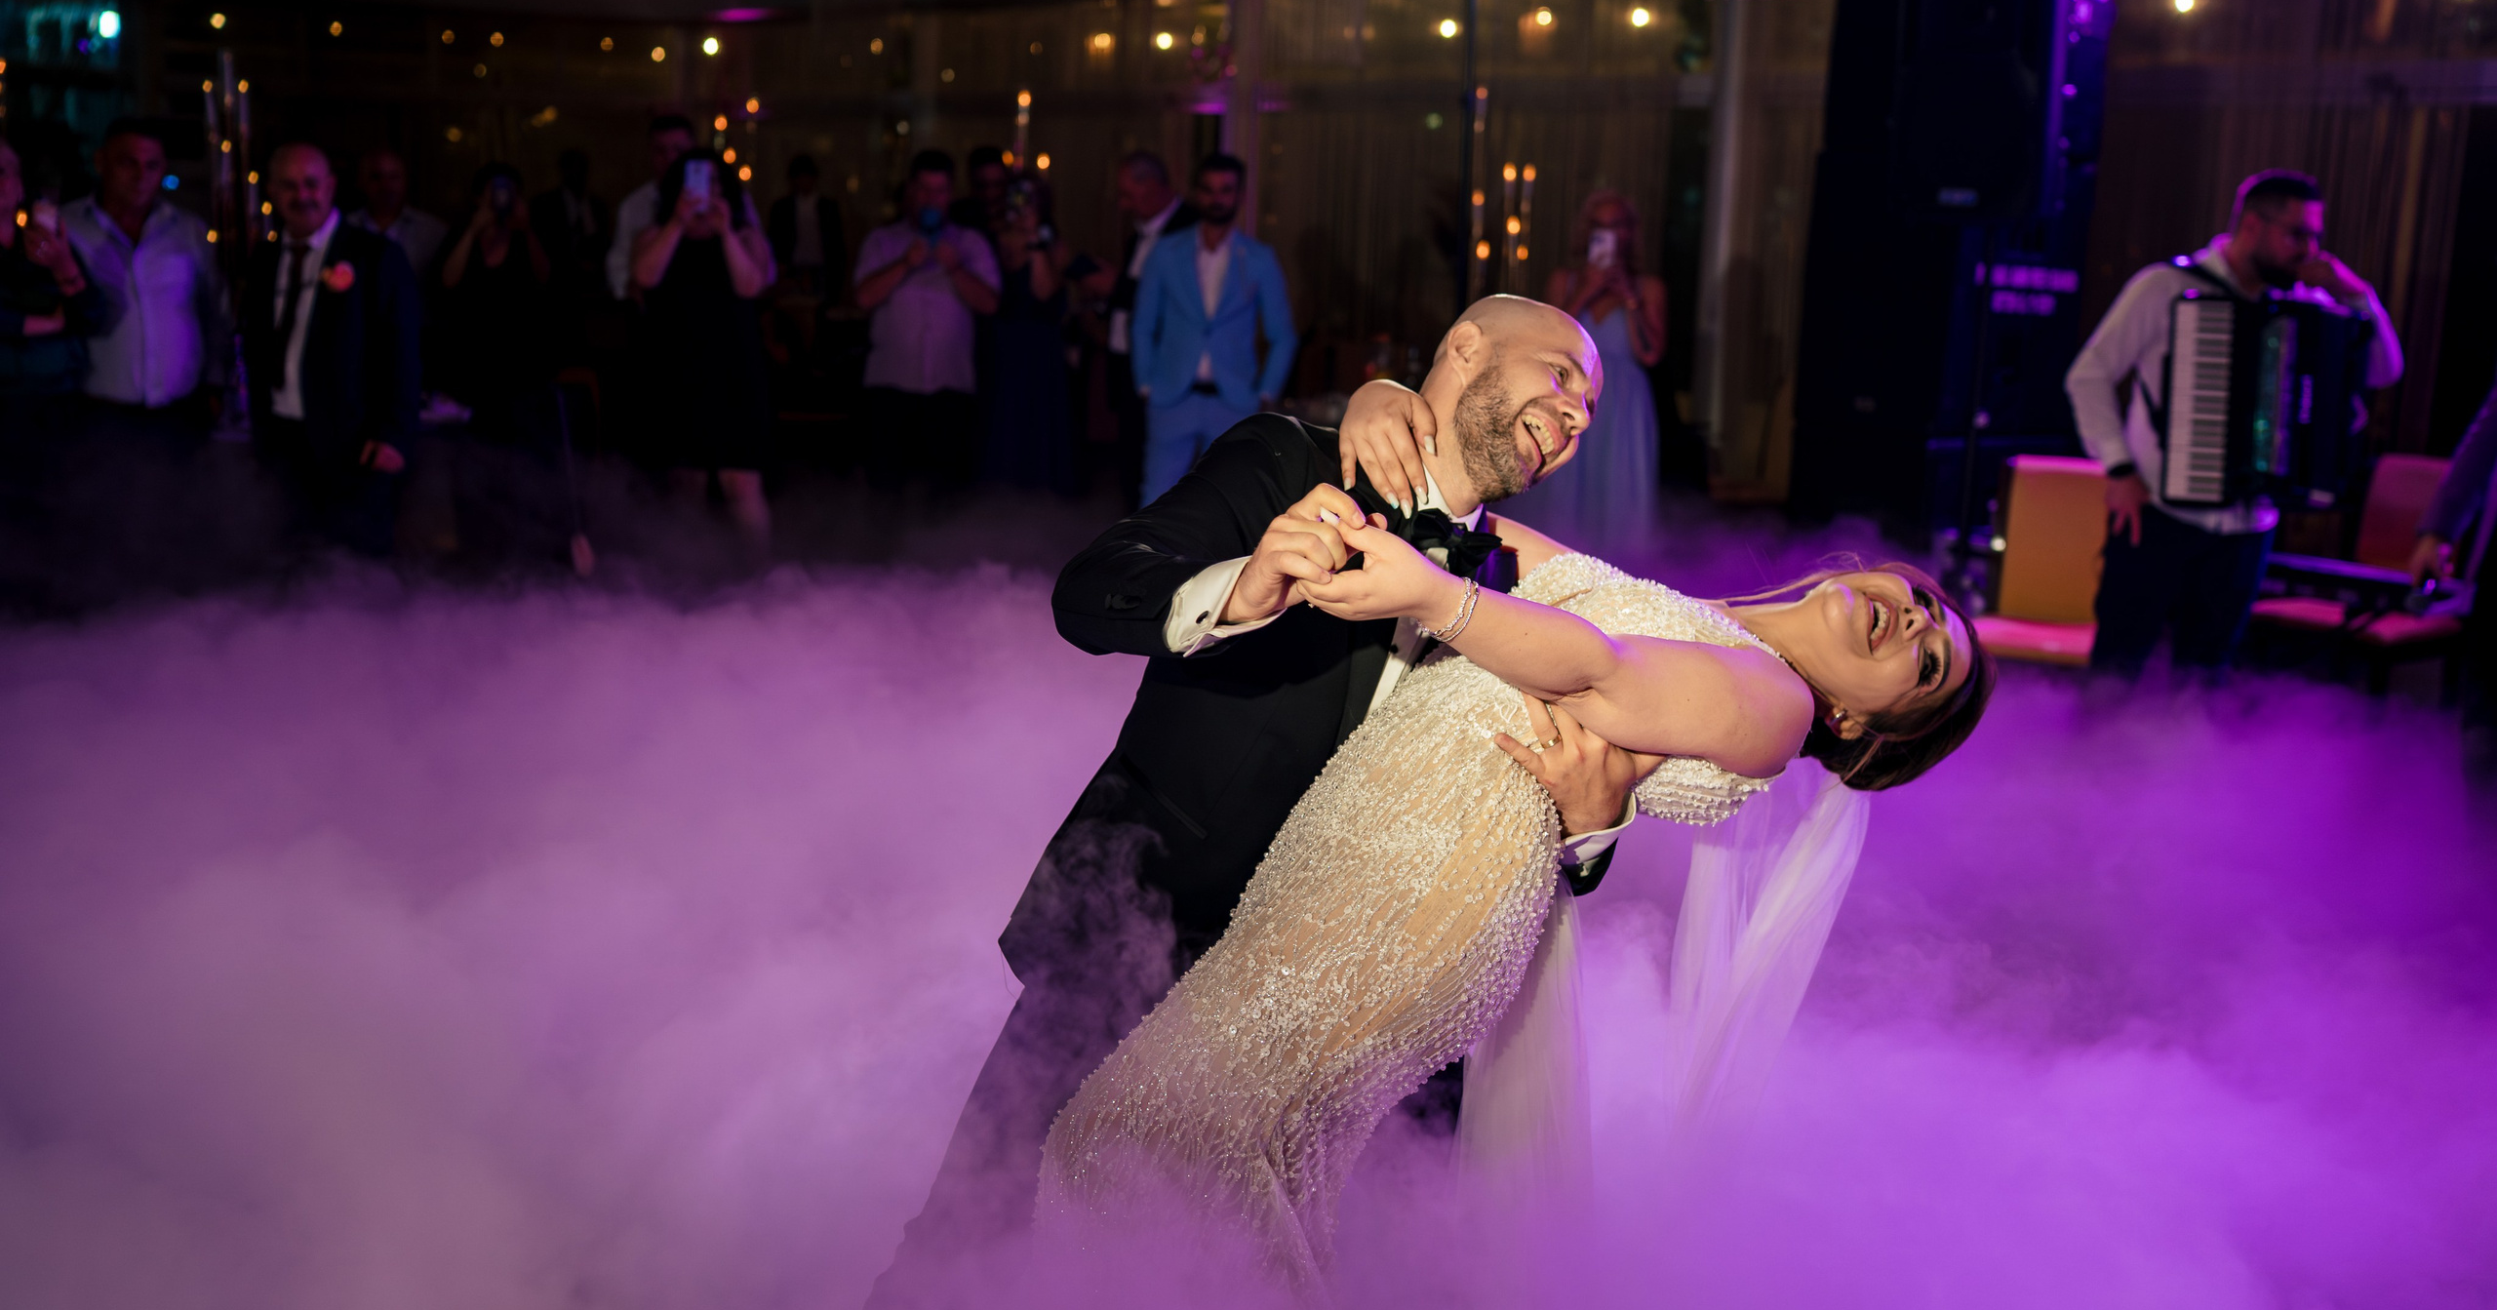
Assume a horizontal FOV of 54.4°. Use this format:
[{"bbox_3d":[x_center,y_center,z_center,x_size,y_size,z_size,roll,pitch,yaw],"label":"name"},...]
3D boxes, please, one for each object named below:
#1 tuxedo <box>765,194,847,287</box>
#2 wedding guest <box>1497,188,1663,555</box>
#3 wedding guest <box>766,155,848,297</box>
[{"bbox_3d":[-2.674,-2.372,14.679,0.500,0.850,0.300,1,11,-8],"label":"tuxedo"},{"bbox_3d":[1.181,-0.813,8.759,0.550,1.700,0.480,4,11,7],"label":"wedding guest"},{"bbox_3d":[-2.691,-2.138,14.765,0.500,1.770,0.320,1,11,-8],"label":"wedding guest"}]

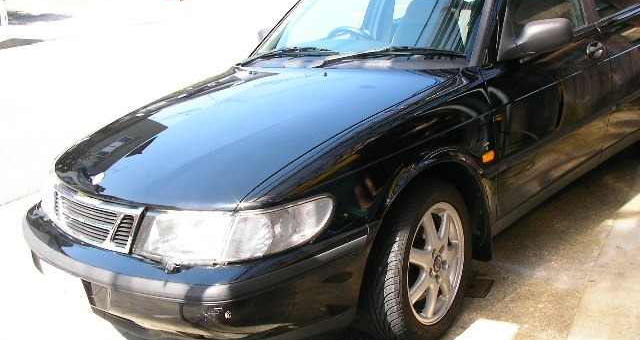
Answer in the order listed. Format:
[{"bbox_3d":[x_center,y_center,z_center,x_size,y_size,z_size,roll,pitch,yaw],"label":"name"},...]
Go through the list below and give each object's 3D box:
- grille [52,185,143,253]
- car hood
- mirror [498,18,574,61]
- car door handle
[{"bbox_3d":[-0.796,0.168,2.468,0.600,0.150,0.120,9,22,43],"label":"grille"},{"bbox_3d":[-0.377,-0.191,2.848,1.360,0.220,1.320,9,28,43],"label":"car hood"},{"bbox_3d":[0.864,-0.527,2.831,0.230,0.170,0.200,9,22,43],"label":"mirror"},{"bbox_3d":[1.314,-0.573,3.347,0.045,0.070,0.130,9,22,43],"label":"car door handle"}]

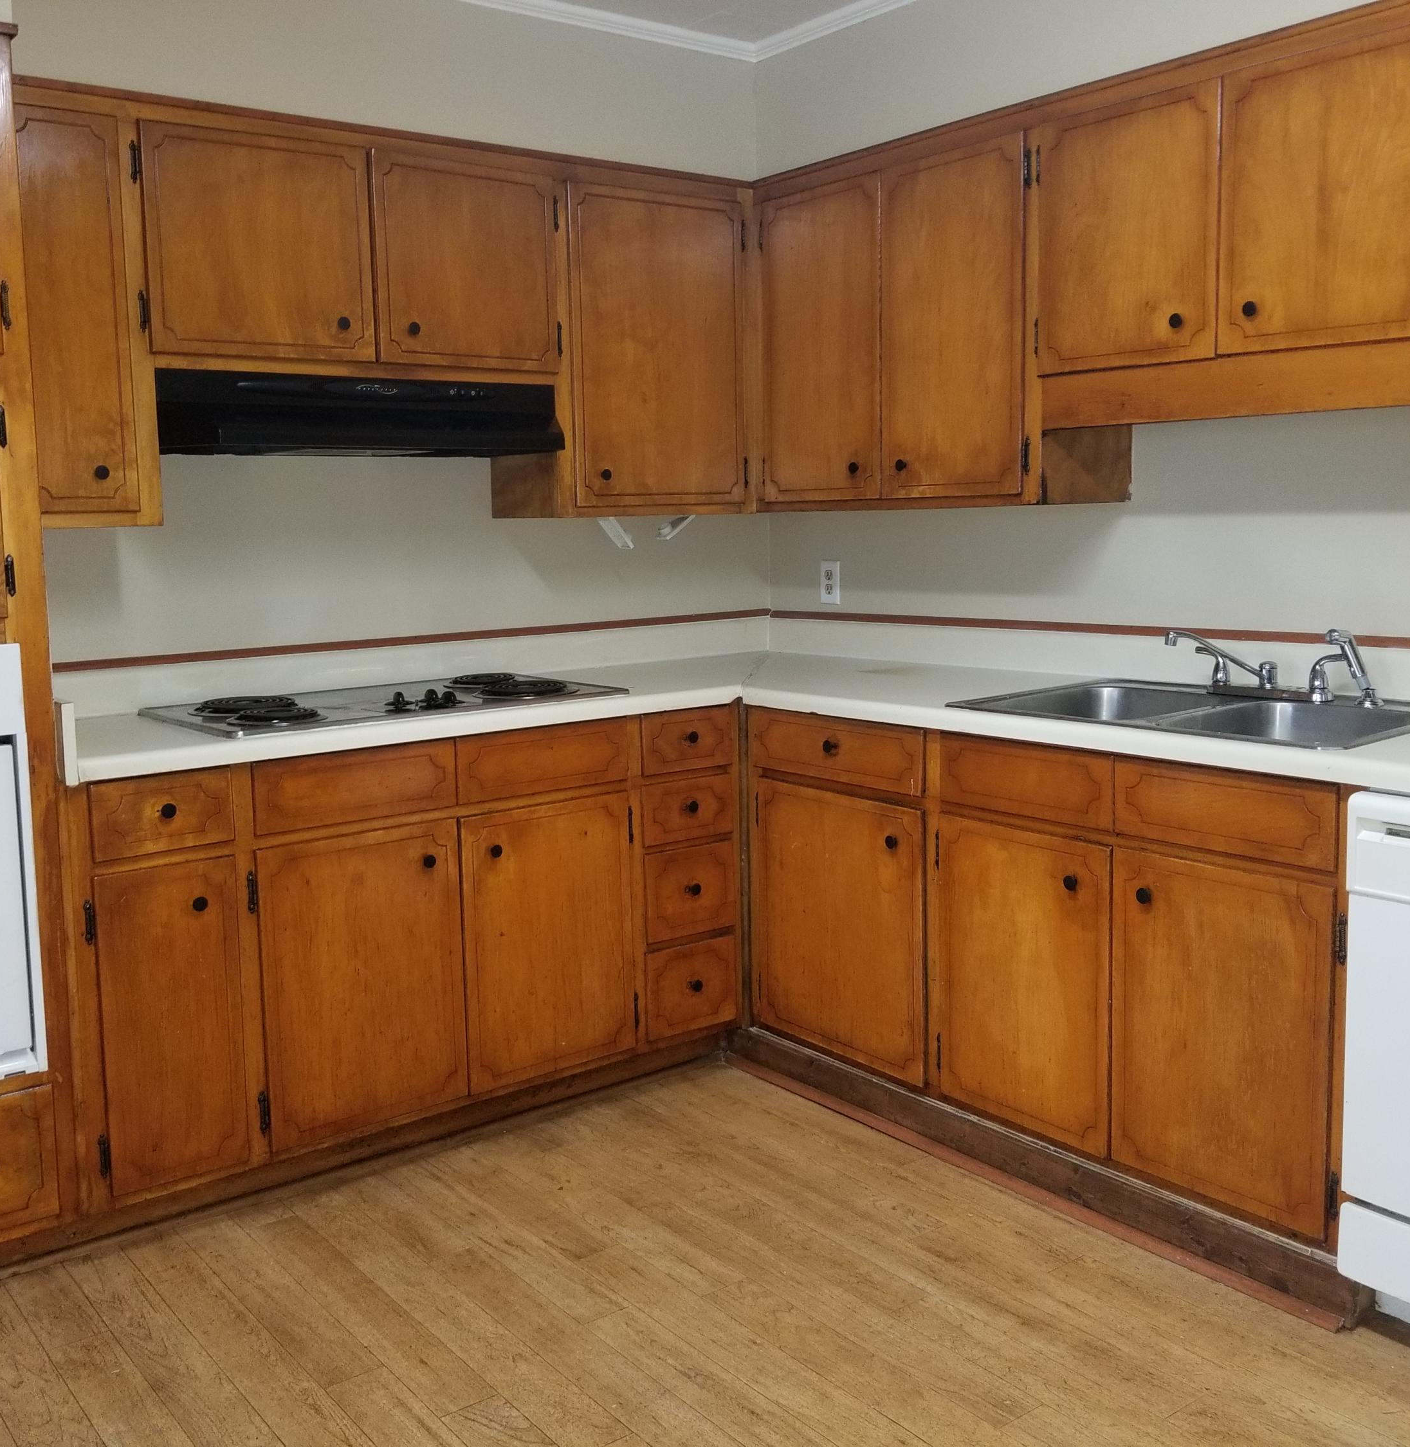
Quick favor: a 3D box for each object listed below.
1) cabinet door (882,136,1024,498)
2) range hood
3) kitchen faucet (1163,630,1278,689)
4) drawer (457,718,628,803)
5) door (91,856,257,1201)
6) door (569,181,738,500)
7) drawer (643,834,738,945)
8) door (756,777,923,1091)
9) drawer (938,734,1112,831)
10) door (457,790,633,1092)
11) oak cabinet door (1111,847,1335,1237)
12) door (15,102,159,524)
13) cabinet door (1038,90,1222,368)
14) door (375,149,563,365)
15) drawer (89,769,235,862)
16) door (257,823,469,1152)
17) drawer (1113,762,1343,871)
[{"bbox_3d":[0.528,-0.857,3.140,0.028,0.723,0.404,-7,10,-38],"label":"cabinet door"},{"bbox_3d":[-0.763,-0.680,3.211,0.918,0.155,0.430,-7,10,-36],"label":"range hood"},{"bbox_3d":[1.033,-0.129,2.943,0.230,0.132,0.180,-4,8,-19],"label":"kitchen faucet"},{"bbox_3d":[-0.462,0.056,3.176,0.411,0.135,0.430,-7,10,-38],"label":"drawer"},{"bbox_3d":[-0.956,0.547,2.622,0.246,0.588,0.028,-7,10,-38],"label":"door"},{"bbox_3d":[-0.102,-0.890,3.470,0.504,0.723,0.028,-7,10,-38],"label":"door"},{"bbox_3d":[-0.164,0.362,3.451,0.252,0.204,0.430,-7,10,-38],"label":"drawer"},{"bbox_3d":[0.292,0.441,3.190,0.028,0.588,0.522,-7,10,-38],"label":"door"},{"bbox_3d":[0.761,0.084,2.836,0.430,0.146,0.404,-7,10,-38],"label":"drawer"},{"bbox_3d":[-0.329,0.454,3.064,0.415,0.577,0.022,-7,10,-38],"label":"door"},{"bbox_3d":[0.868,0.525,2.453,0.022,0.582,0.403,-7,10,-38],"label":"oak cabinet door"},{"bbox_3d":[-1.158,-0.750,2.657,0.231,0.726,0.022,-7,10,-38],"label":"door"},{"bbox_3d":[0.812,-0.933,2.787,0.022,0.490,0.405,-7,10,-38],"label":"cabinet door"},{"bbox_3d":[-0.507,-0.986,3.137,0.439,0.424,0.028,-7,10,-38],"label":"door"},{"bbox_3d":[-1.081,0.143,2.749,0.248,0.140,0.380,-7,10,-36],"label":"drawer"},{"bbox_3d":[-0.656,0.497,2.807,0.410,0.577,0.022,-7,10,-38],"label":"door"},{"bbox_3d":[0.991,0.127,2.498,0.380,0.133,0.416,-7,10,-36],"label":"drawer"}]

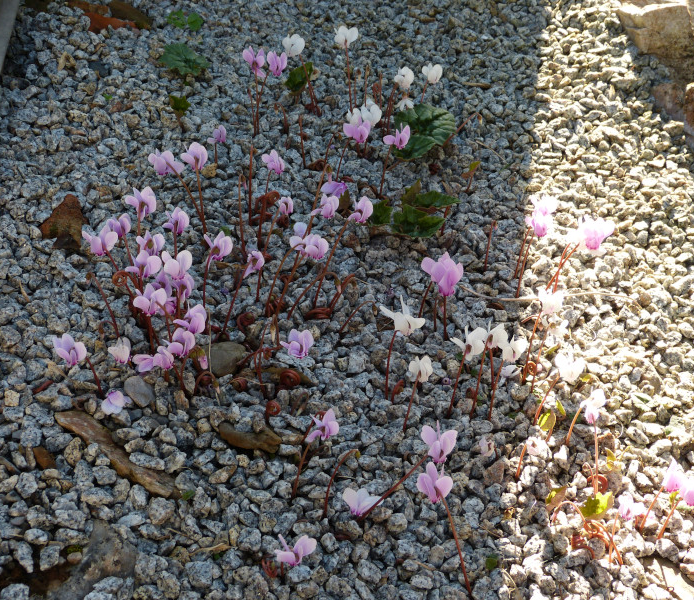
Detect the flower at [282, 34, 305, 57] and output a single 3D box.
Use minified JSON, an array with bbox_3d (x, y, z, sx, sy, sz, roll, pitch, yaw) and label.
[{"bbox_3d":[-0.058,-0.275,1.401,0.025,0.026,0.022,13,40,16],"label":"flower"}]

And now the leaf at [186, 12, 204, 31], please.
[{"bbox_3d":[-0.186,-0.340,1.580,0.022,0.014,0.023,0,36,0],"label":"leaf"}]

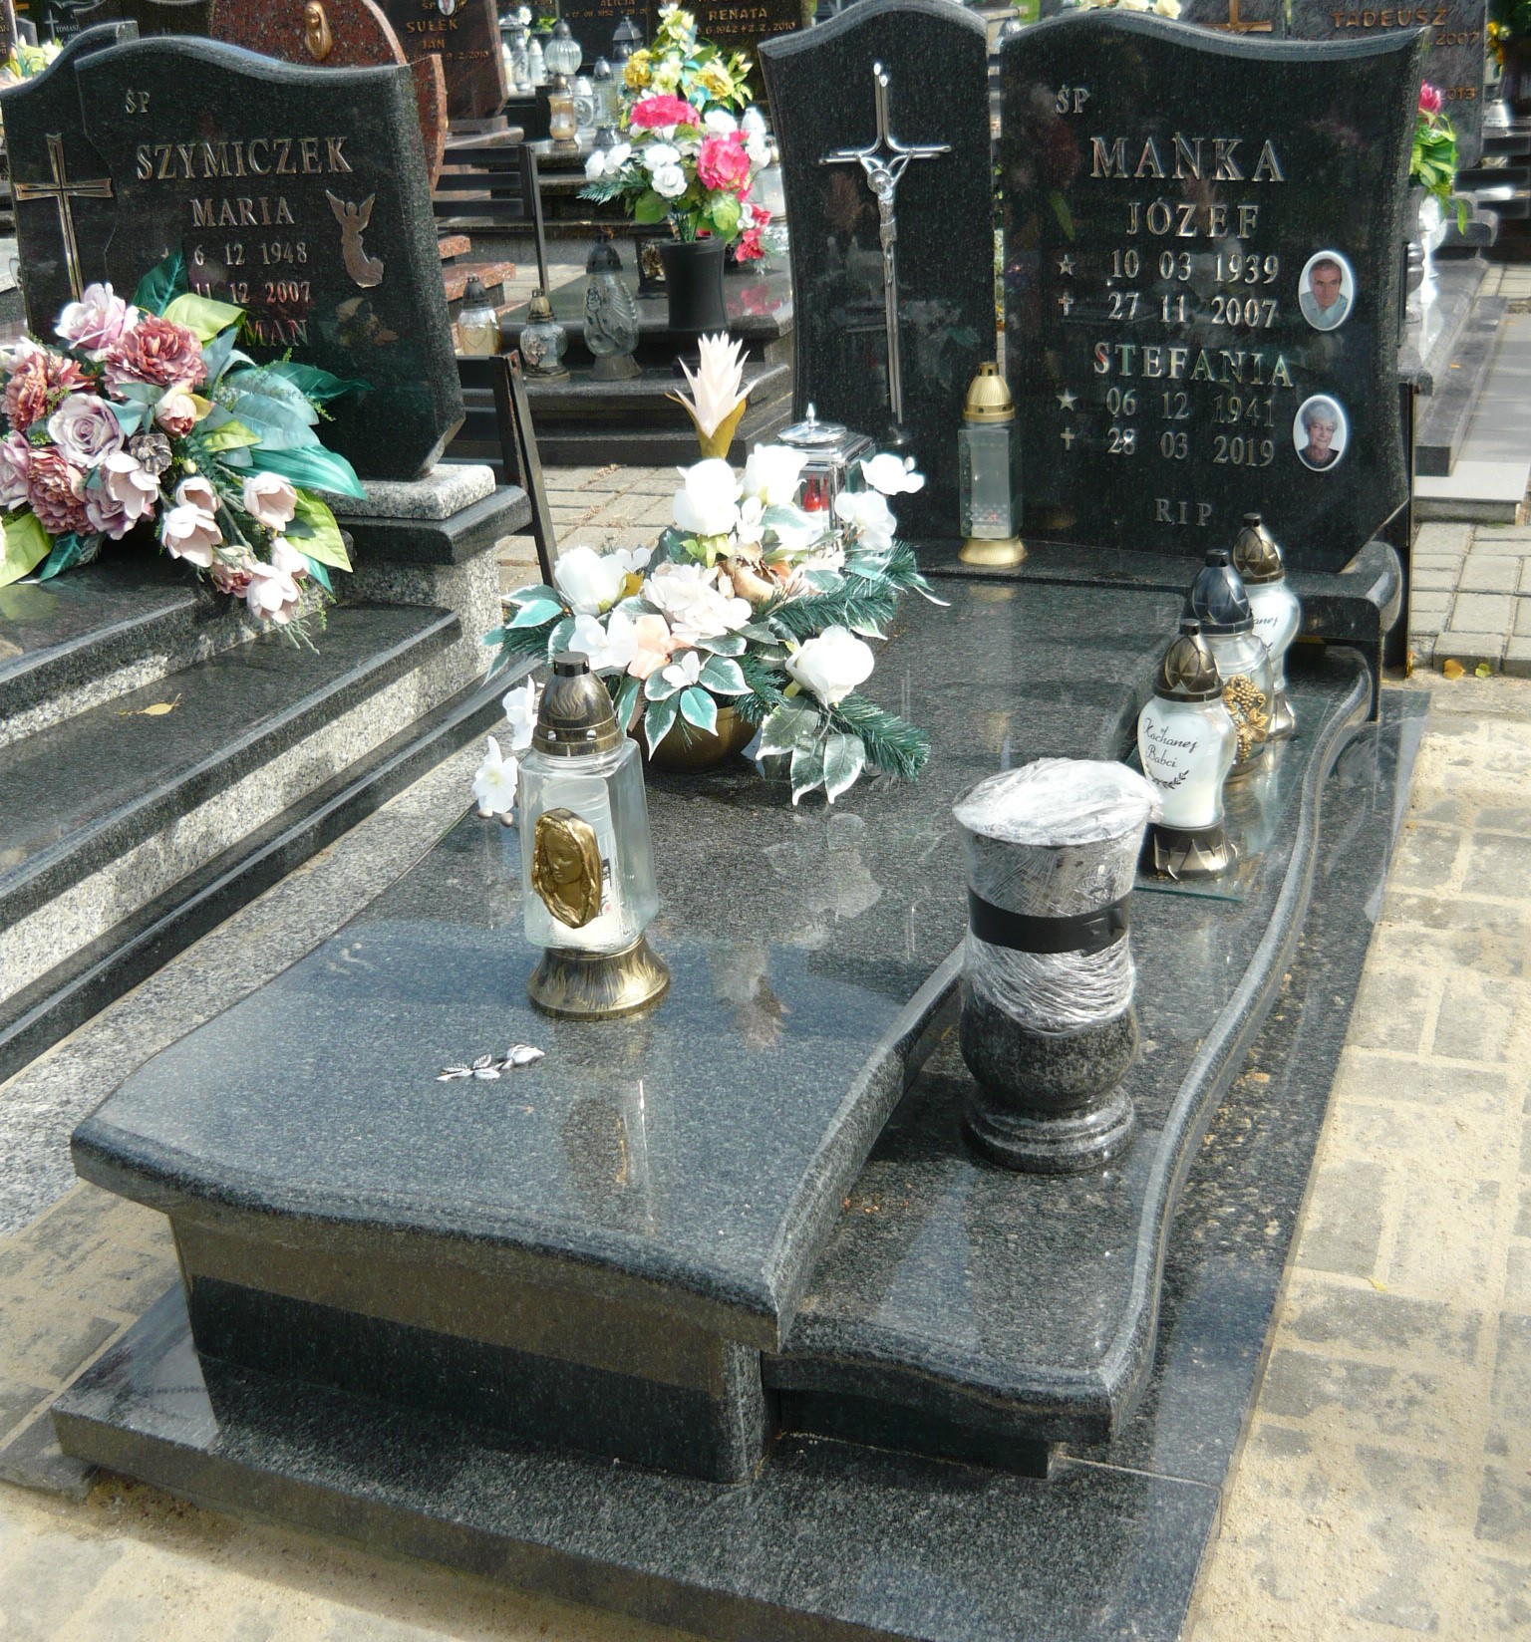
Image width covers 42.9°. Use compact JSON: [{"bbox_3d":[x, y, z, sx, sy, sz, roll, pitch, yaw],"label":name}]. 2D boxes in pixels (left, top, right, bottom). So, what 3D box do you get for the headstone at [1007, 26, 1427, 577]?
[{"bbox_3d":[0.708,-0.838,3.122,0.667,0.861,0.097,6,25,20],"label":"headstone"}]

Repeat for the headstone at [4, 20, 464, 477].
[{"bbox_3d":[-1.004,-1.028,3.554,0.946,0.769,0.114,6,25,22],"label":"headstone"}]

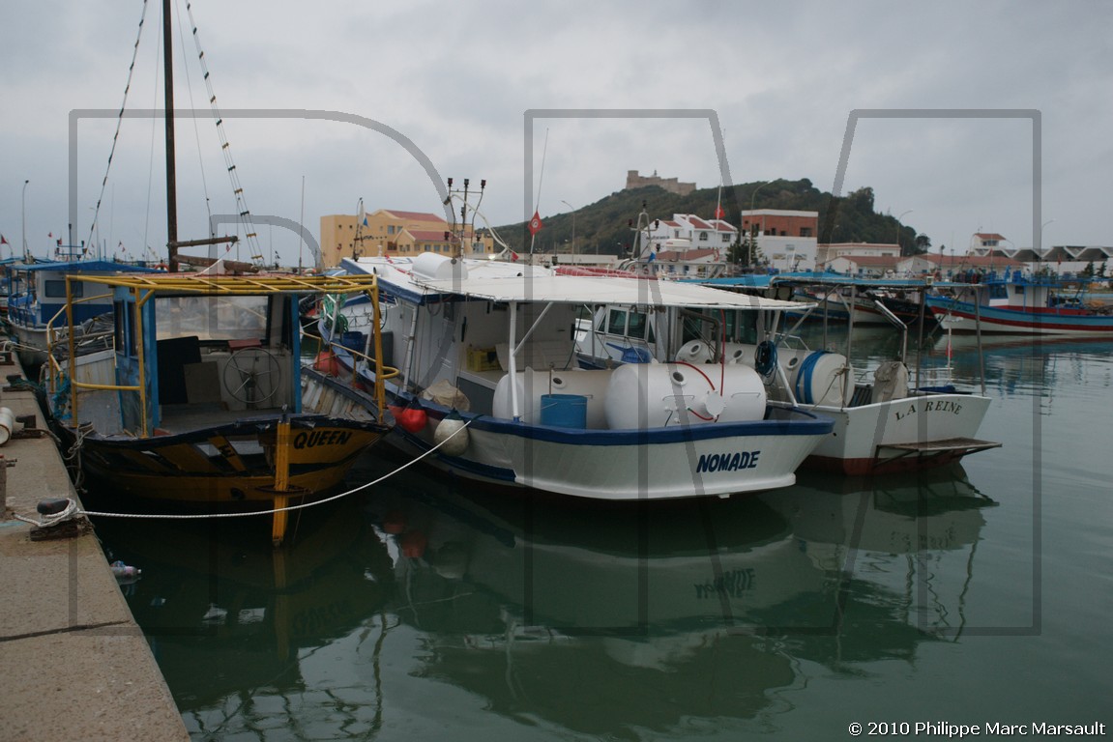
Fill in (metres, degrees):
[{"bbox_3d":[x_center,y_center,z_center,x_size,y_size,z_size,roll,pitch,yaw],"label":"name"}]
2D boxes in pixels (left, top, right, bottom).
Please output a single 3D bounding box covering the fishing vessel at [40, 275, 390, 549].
[{"bbox_3d":[-5.000,0.072,15.127,3.600,3.050,8.800,-2,6,-26],"label":"fishing vessel"}]

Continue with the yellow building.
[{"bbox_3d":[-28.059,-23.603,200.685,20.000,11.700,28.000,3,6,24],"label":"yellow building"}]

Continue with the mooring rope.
[{"bbox_3d":[-2.180,0.865,9.896,0.350,0.750,6.891,2,6,20],"label":"mooring rope"}]

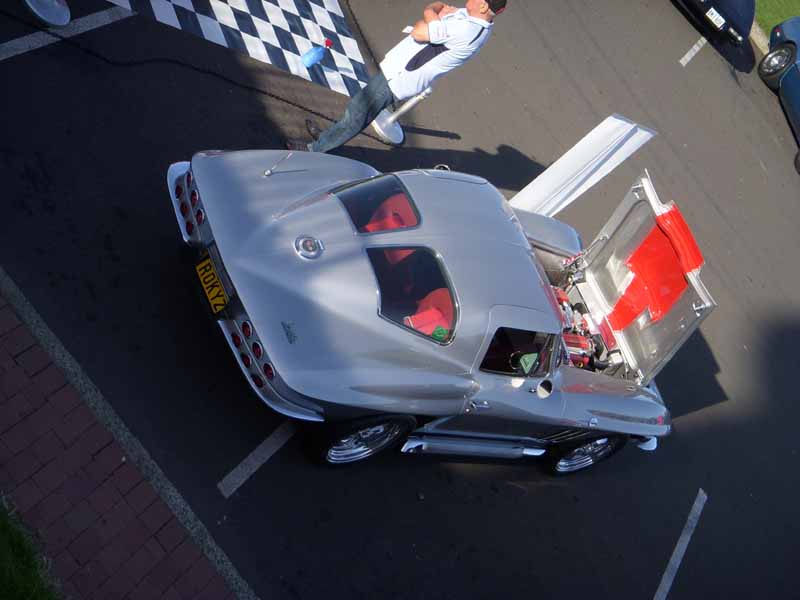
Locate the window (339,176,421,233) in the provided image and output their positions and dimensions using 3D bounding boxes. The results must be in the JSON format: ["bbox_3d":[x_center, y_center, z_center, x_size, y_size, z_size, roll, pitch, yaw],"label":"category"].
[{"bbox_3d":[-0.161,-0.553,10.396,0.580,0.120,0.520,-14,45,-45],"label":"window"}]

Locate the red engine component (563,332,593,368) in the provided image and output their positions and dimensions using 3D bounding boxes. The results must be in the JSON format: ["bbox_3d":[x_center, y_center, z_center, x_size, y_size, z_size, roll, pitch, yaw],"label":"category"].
[{"bbox_3d":[1.204,0.337,12.074,0.330,0.120,0.190,8,51,-52],"label":"red engine component"}]

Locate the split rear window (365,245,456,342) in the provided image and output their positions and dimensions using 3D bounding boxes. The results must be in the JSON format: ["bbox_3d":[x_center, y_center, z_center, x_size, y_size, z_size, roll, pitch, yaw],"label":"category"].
[{"bbox_3d":[0.069,-0.051,10.164,0.580,0.120,0.520,6,75,-36],"label":"split rear window"}]

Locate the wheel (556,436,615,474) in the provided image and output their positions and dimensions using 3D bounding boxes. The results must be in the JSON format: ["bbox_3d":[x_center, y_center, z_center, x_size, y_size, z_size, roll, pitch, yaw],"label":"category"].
[{"bbox_3d":[1.272,1.001,12.339,0.480,0.480,0.190,8,51,-52],"label":"wheel"}]

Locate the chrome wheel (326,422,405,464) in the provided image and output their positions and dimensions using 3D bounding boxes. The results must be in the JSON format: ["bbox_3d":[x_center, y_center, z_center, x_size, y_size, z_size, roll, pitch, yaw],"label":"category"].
[{"bbox_3d":[-0.234,0.767,10.371,0.490,0.490,0.190,8,51,-52],"label":"chrome wheel"}]

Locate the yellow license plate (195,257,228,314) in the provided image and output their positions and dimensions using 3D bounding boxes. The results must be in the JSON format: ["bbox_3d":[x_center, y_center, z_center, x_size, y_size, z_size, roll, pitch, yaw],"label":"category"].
[{"bbox_3d":[-1.044,-0.081,9.772,0.020,0.118,0.318,8,51,-52],"label":"yellow license plate"}]

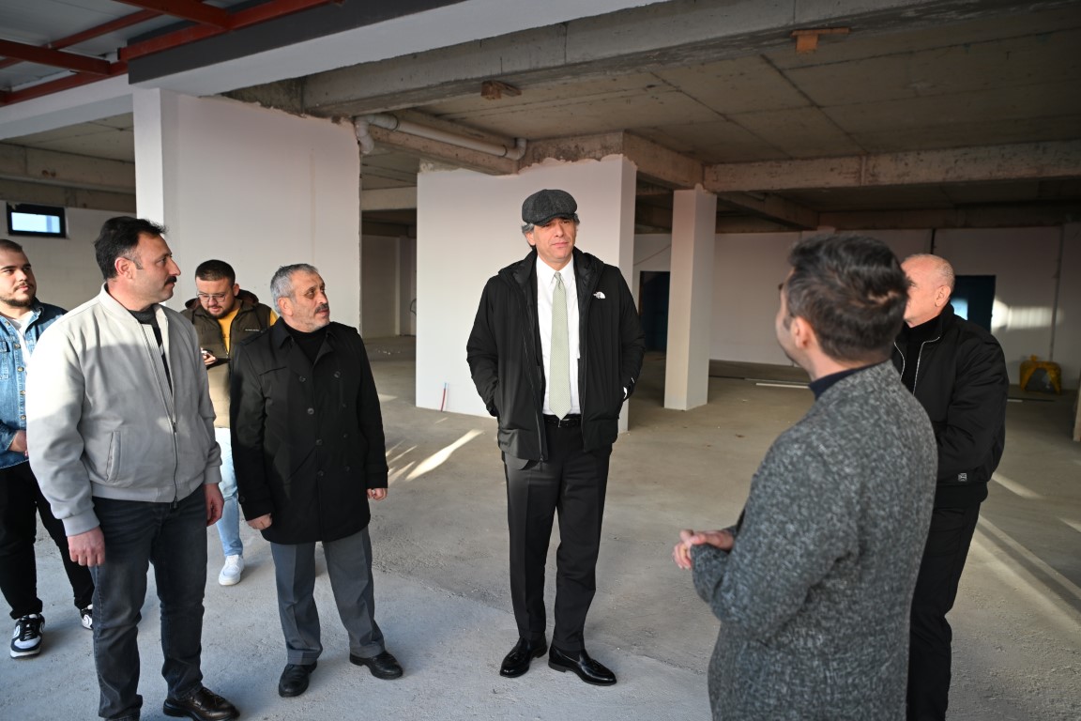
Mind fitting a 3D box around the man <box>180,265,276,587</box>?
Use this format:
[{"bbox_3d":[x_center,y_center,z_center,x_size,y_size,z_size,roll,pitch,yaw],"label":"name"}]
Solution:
[{"bbox_3d":[-1.663,0.314,3.829,0.560,1.674,0.440,1,6,-5],"label":"man"}]

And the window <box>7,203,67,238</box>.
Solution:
[{"bbox_3d":[-8.733,-2.411,12.488,0.100,0.541,0.874,5,7,33],"label":"window"}]

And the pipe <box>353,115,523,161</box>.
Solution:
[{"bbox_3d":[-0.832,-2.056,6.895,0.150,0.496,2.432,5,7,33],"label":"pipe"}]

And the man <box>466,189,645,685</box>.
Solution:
[{"bbox_3d":[0.052,0.301,2.945,0.690,1.972,0.400,1,6,-3],"label":"man"}]

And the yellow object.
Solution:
[{"bbox_3d":[8.302,0.218,11.902,0.500,0.600,0.450,5,7,33],"label":"yellow object"}]

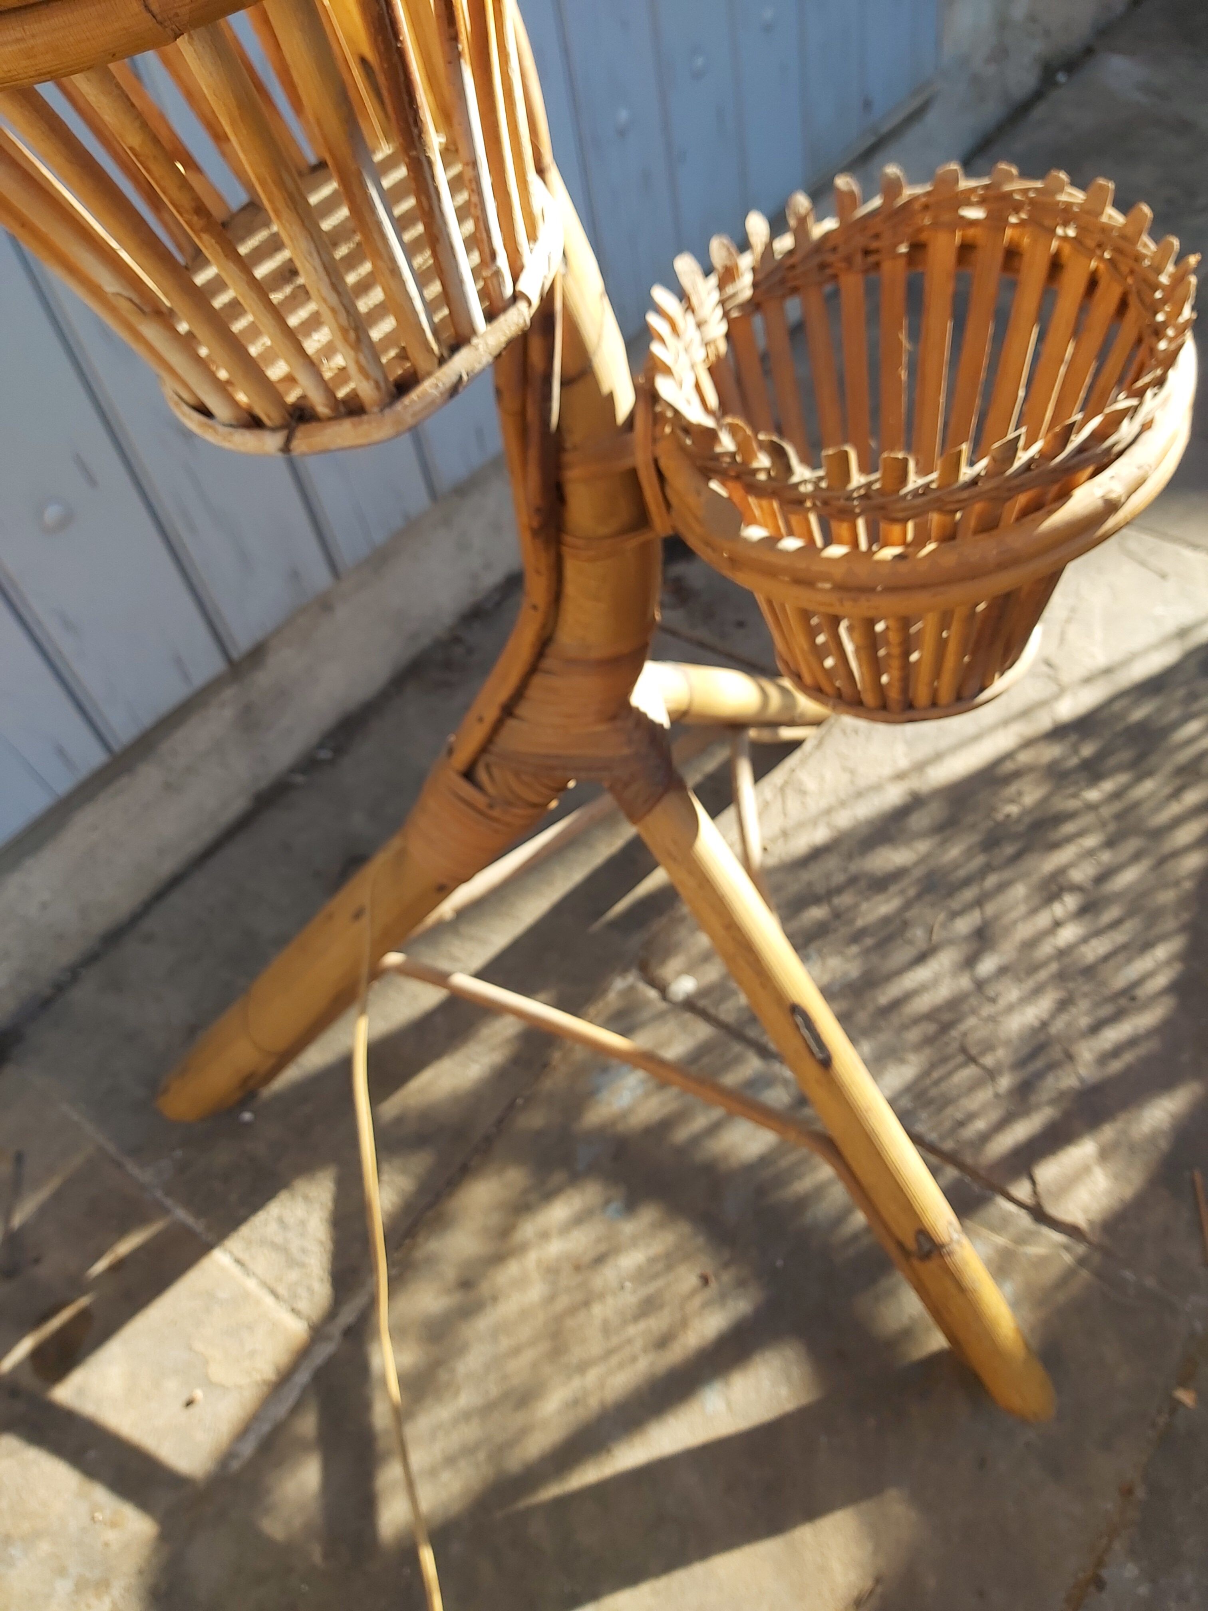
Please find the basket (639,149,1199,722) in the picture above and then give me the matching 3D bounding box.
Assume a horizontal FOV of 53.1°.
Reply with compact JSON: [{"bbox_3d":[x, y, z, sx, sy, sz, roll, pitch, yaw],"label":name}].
[{"bbox_3d":[0.144,-0.157,0.578,0.229,0.188,0.229,-13,49,0],"label":"basket"}]

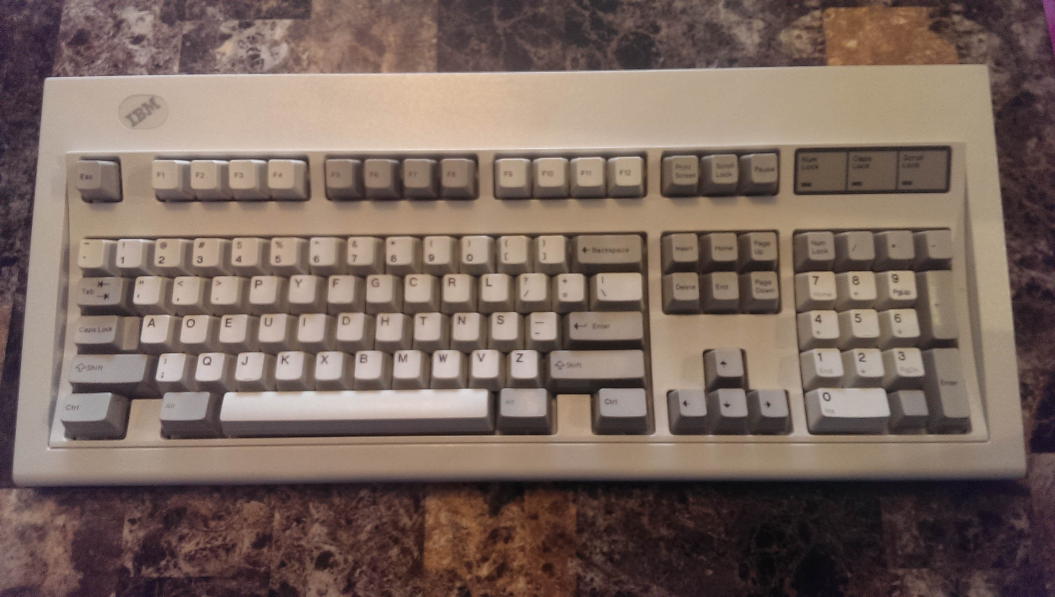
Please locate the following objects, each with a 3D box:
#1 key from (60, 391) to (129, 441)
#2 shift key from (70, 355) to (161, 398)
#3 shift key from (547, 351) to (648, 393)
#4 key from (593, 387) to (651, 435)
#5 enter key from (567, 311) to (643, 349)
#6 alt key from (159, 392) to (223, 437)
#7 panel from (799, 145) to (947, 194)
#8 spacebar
[{"bbox_3d":[-0.212,0.056,0.383,0.028,0.011,0.018,0,70,1],"label":"key"},{"bbox_3d":[-0.205,0.037,0.389,0.042,0.011,0.018,0,73,1],"label":"shift key"},{"bbox_3d":[0.035,0.035,0.387,0.052,0.011,0.018,0,73,1],"label":"shift key"},{"bbox_3d":[0.046,0.053,0.380,0.028,0.011,0.018,0,70,1],"label":"key"},{"bbox_3d":[0.039,0.016,0.391,0.042,0.011,0.018,0,77,1],"label":"enter key"},{"bbox_3d":[-0.165,0.055,0.382,0.028,0.011,0.018,0,70,1],"label":"alt key"},{"bbox_3d":[0.172,-0.064,0.394,0.078,0.004,0.024,0,94,1],"label":"panel"},{"bbox_3d":[-0.083,0.054,0.382,0.133,0.011,0.018,0,70,1],"label":"spacebar"}]

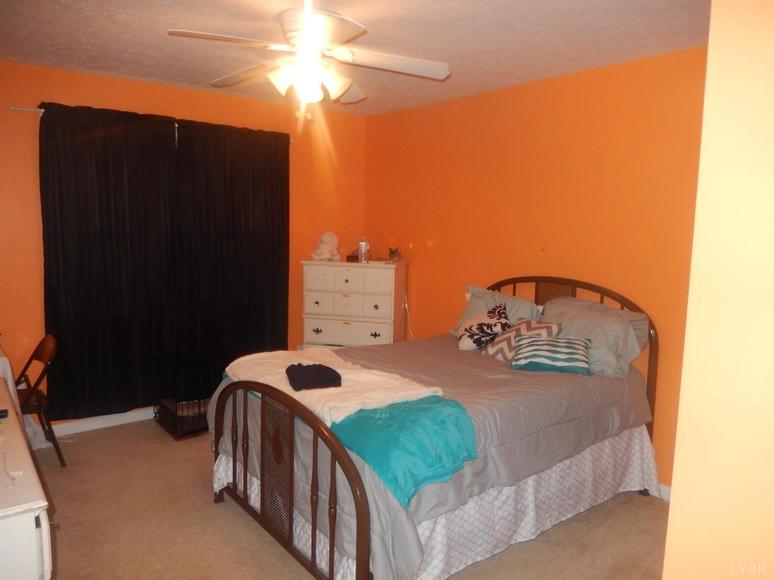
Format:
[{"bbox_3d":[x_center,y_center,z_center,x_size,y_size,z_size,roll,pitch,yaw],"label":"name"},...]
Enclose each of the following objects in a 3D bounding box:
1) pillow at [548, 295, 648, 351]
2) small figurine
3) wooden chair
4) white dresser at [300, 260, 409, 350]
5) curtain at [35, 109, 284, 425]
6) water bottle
[{"bbox_3d":[1.176,0.274,3.268,0.170,0.410,0.660,22,-8,-38],"label":"pillow"},{"bbox_3d":[-0.510,-0.359,4.686,0.235,0.240,0.170,3,7,12],"label":"small figurine"},{"bbox_3d":[-2.273,0.662,3.382,0.480,0.790,0.460,-4,9,-38],"label":"wooden chair"},{"bbox_3d":[-0.276,0.356,4.668,0.770,1.165,0.440,3,7,12],"label":"white dresser"},{"bbox_3d":[-1.521,-0.197,4.135,1.750,2.050,0.100,-4,9,-38],"label":"curtain"},{"bbox_3d":[-0.181,-0.319,4.545,0.072,0.210,0.072,3,7,12],"label":"water bottle"}]

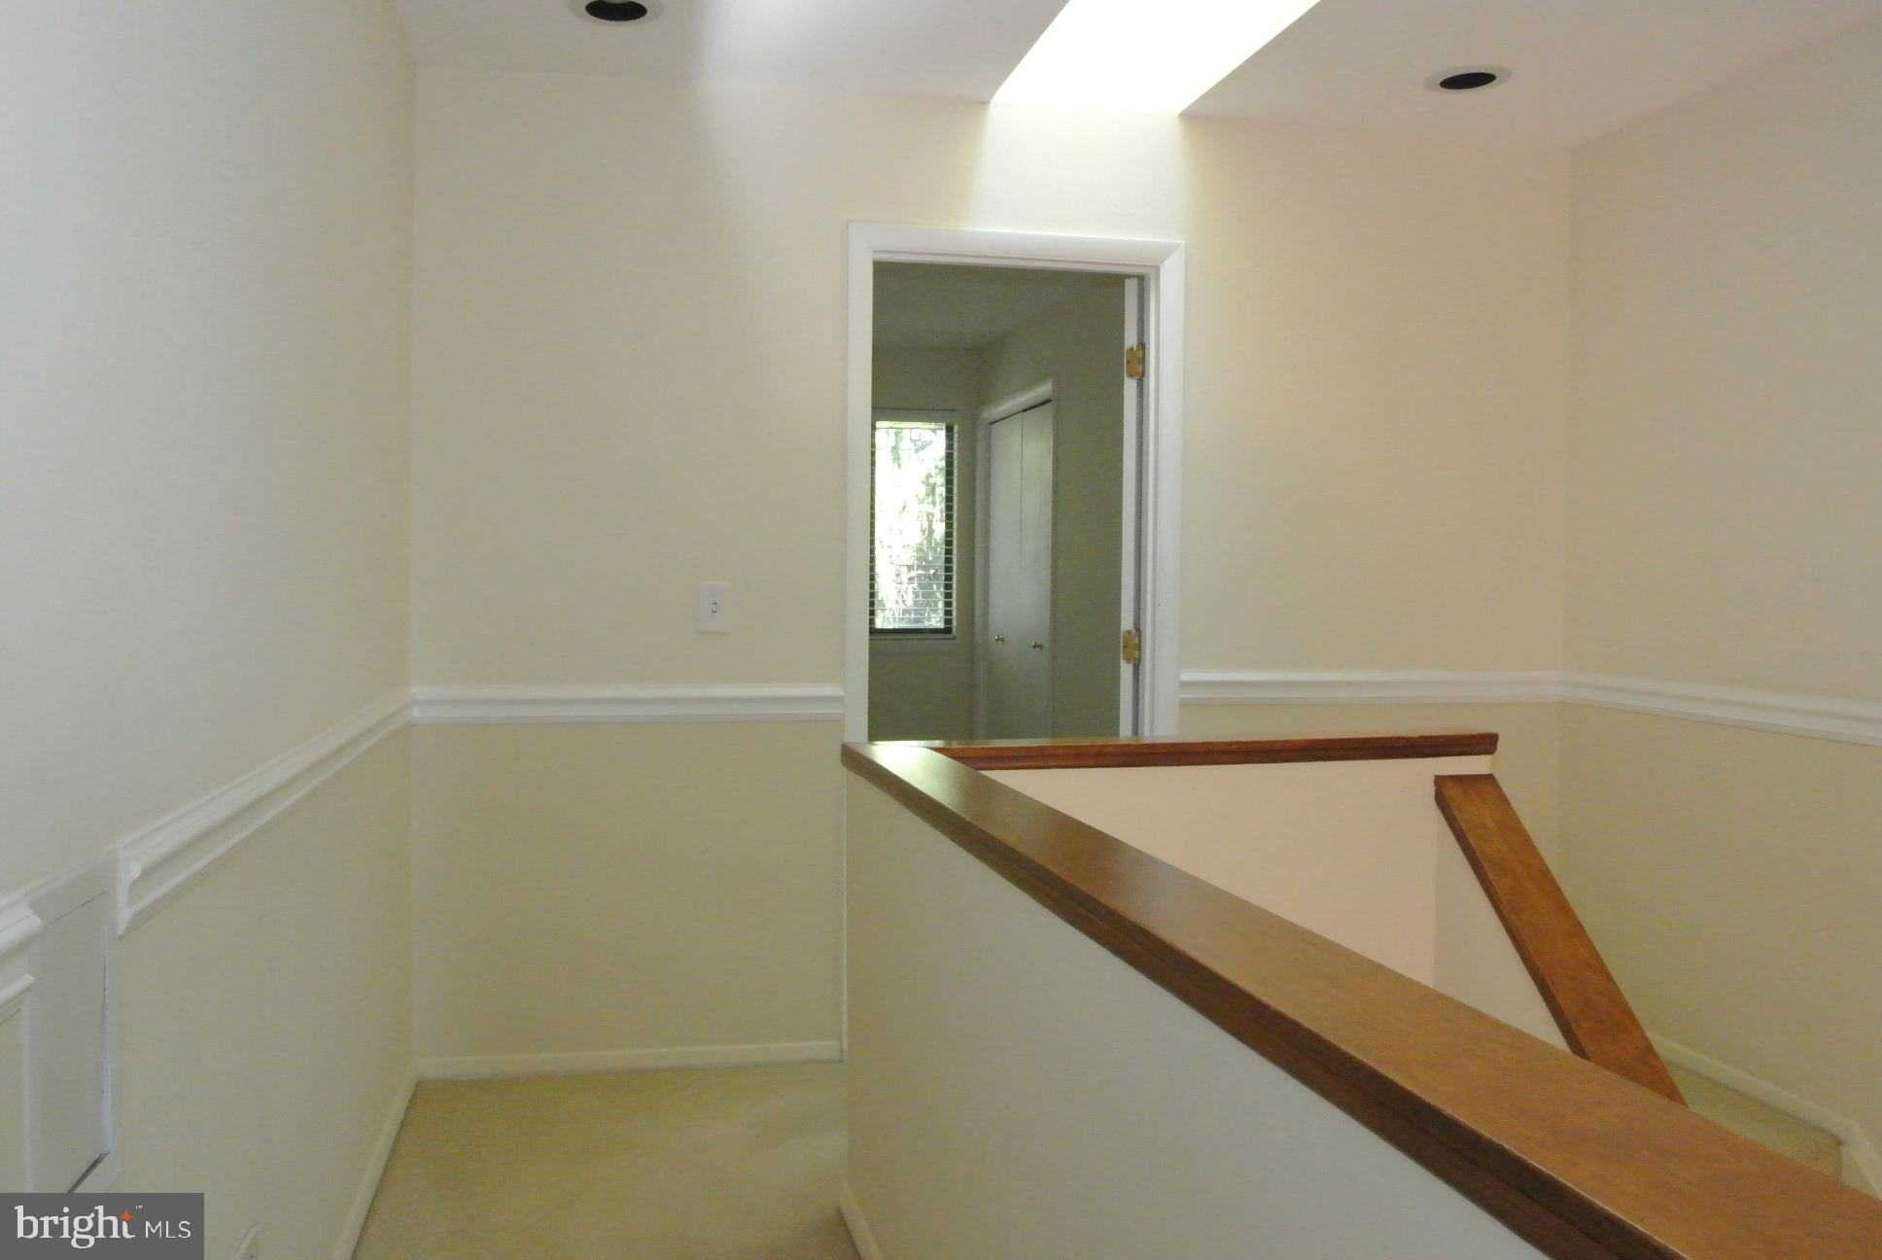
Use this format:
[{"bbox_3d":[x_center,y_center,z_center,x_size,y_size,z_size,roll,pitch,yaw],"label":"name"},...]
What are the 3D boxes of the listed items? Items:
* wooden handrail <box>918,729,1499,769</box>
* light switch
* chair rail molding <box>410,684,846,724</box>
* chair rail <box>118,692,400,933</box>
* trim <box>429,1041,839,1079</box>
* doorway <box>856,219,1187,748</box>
[{"bbox_3d":[0.553,0.243,2.915,1.317,0.044,0.123,0,2,-17],"label":"wooden handrail"},{"bbox_3d":[-0.557,-0.055,3.491,0.076,0.122,0.012,0,2,-10],"label":"light switch"},{"bbox_3d":[-0.750,0.181,3.457,1.039,0.095,0.027,0,2,-10],"label":"chair rail molding"},{"bbox_3d":[-1.008,0.213,2.368,0.027,0.095,2.079,0,2,-13],"label":"chair rail"},{"bbox_3d":[-0.755,1.067,3.491,1.019,0.052,0.015,0,2,-10],"label":"trim"},{"bbox_3d":[0.183,0.040,3.687,0.880,2.110,0.131,0,2,-10],"label":"doorway"}]

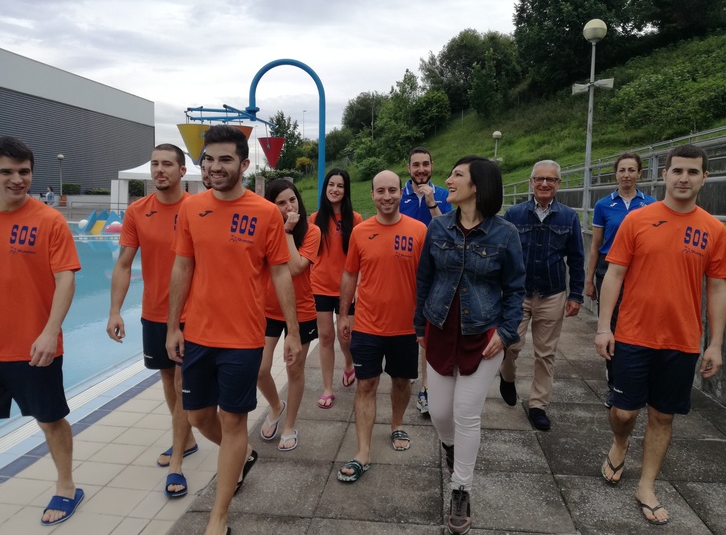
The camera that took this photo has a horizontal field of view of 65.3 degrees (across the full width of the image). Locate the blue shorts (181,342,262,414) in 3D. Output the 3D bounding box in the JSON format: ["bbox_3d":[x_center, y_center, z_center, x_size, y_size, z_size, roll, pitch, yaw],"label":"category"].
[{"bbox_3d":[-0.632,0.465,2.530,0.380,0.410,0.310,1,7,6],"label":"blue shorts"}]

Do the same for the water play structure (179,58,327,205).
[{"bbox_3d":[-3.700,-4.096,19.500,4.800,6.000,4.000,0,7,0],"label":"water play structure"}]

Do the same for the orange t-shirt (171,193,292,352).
[{"bbox_3d":[-0.576,-0.002,2.510,0.510,0.690,0.290,1,7,6],"label":"orange t-shirt"}]

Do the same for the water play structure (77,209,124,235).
[{"bbox_3d":[-12.646,-2.184,27.500,2.500,1.250,2.000,-1,7,-8],"label":"water play structure"}]

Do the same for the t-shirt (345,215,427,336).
[{"bbox_3d":[0.132,0.042,3.180,0.490,0.690,0.290,1,7,4],"label":"t-shirt"}]

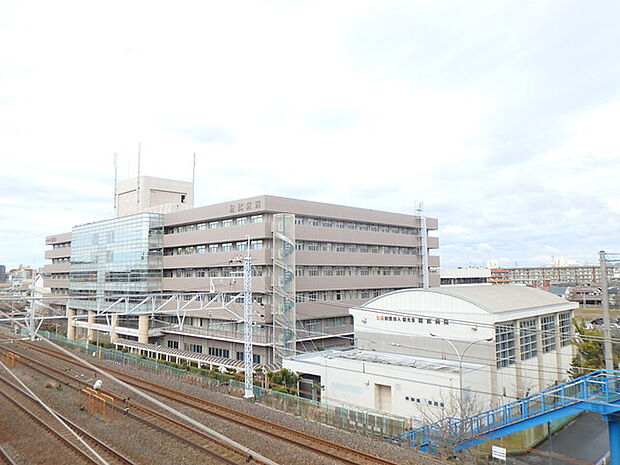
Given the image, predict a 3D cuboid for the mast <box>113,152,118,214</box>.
[{"bbox_3d":[-40.105,-10.376,103.541,0.650,12.380,0.650,-6,-7,45],"label":"mast"}]

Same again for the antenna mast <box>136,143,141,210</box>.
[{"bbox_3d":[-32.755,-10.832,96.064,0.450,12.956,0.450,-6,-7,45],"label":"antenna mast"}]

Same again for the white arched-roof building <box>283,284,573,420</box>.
[{"bbox_3d":[14.906,11.862,58.701,22.518,11.210,28.173,-6,-7,45],"label":"white arched-roof building"}]

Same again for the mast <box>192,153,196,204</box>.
[{"bbox_3d":[-23.781,-11.011,103.257,0.450,11.001,0.450,-6,-7,45],"label":"mast"}]

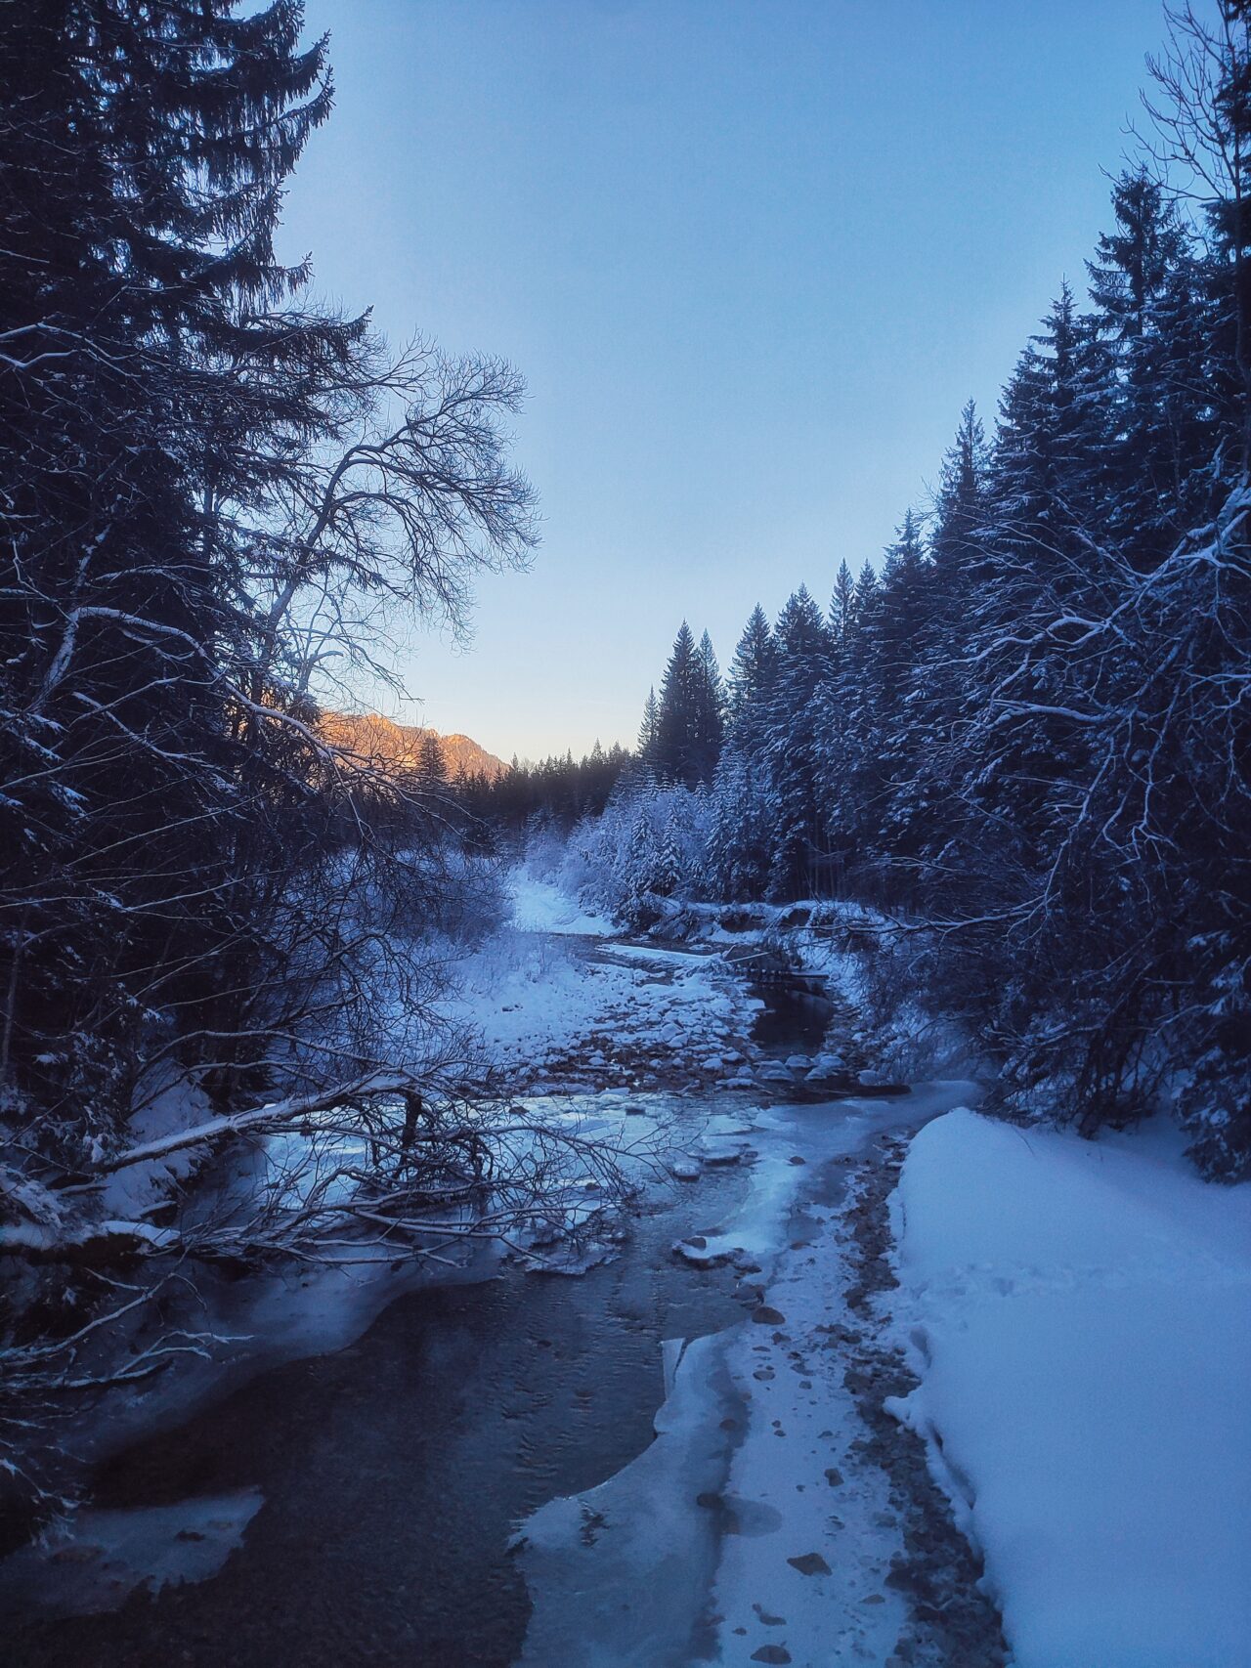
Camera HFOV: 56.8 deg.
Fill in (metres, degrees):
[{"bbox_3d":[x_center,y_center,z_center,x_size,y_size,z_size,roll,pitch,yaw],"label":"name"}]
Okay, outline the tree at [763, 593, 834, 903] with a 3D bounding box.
[{"bbox_3d":[7.315,-3.892,49.000,3.100,13.200,3.100,0,0,0],"label":"tree"}]

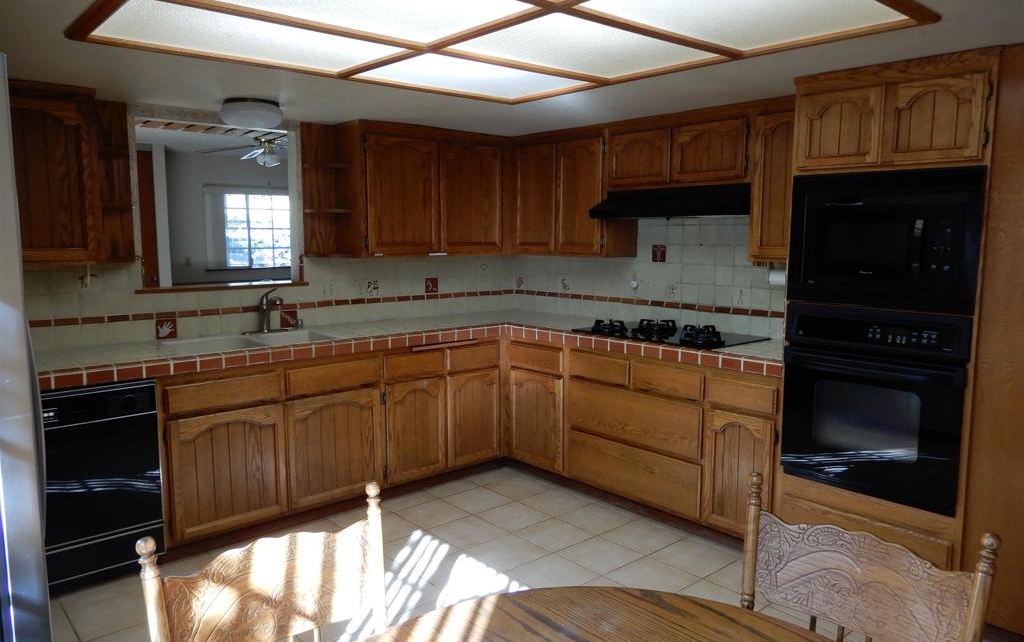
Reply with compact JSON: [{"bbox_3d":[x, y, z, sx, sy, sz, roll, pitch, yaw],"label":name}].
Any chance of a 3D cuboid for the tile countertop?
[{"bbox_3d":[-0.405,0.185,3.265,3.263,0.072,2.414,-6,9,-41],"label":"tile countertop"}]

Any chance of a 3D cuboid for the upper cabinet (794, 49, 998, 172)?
[{"bbox_3d":[1.617,-0.788,2.856,0.616,0.381,0.708,-6,9,-41],"label":"upper cabinet"}]

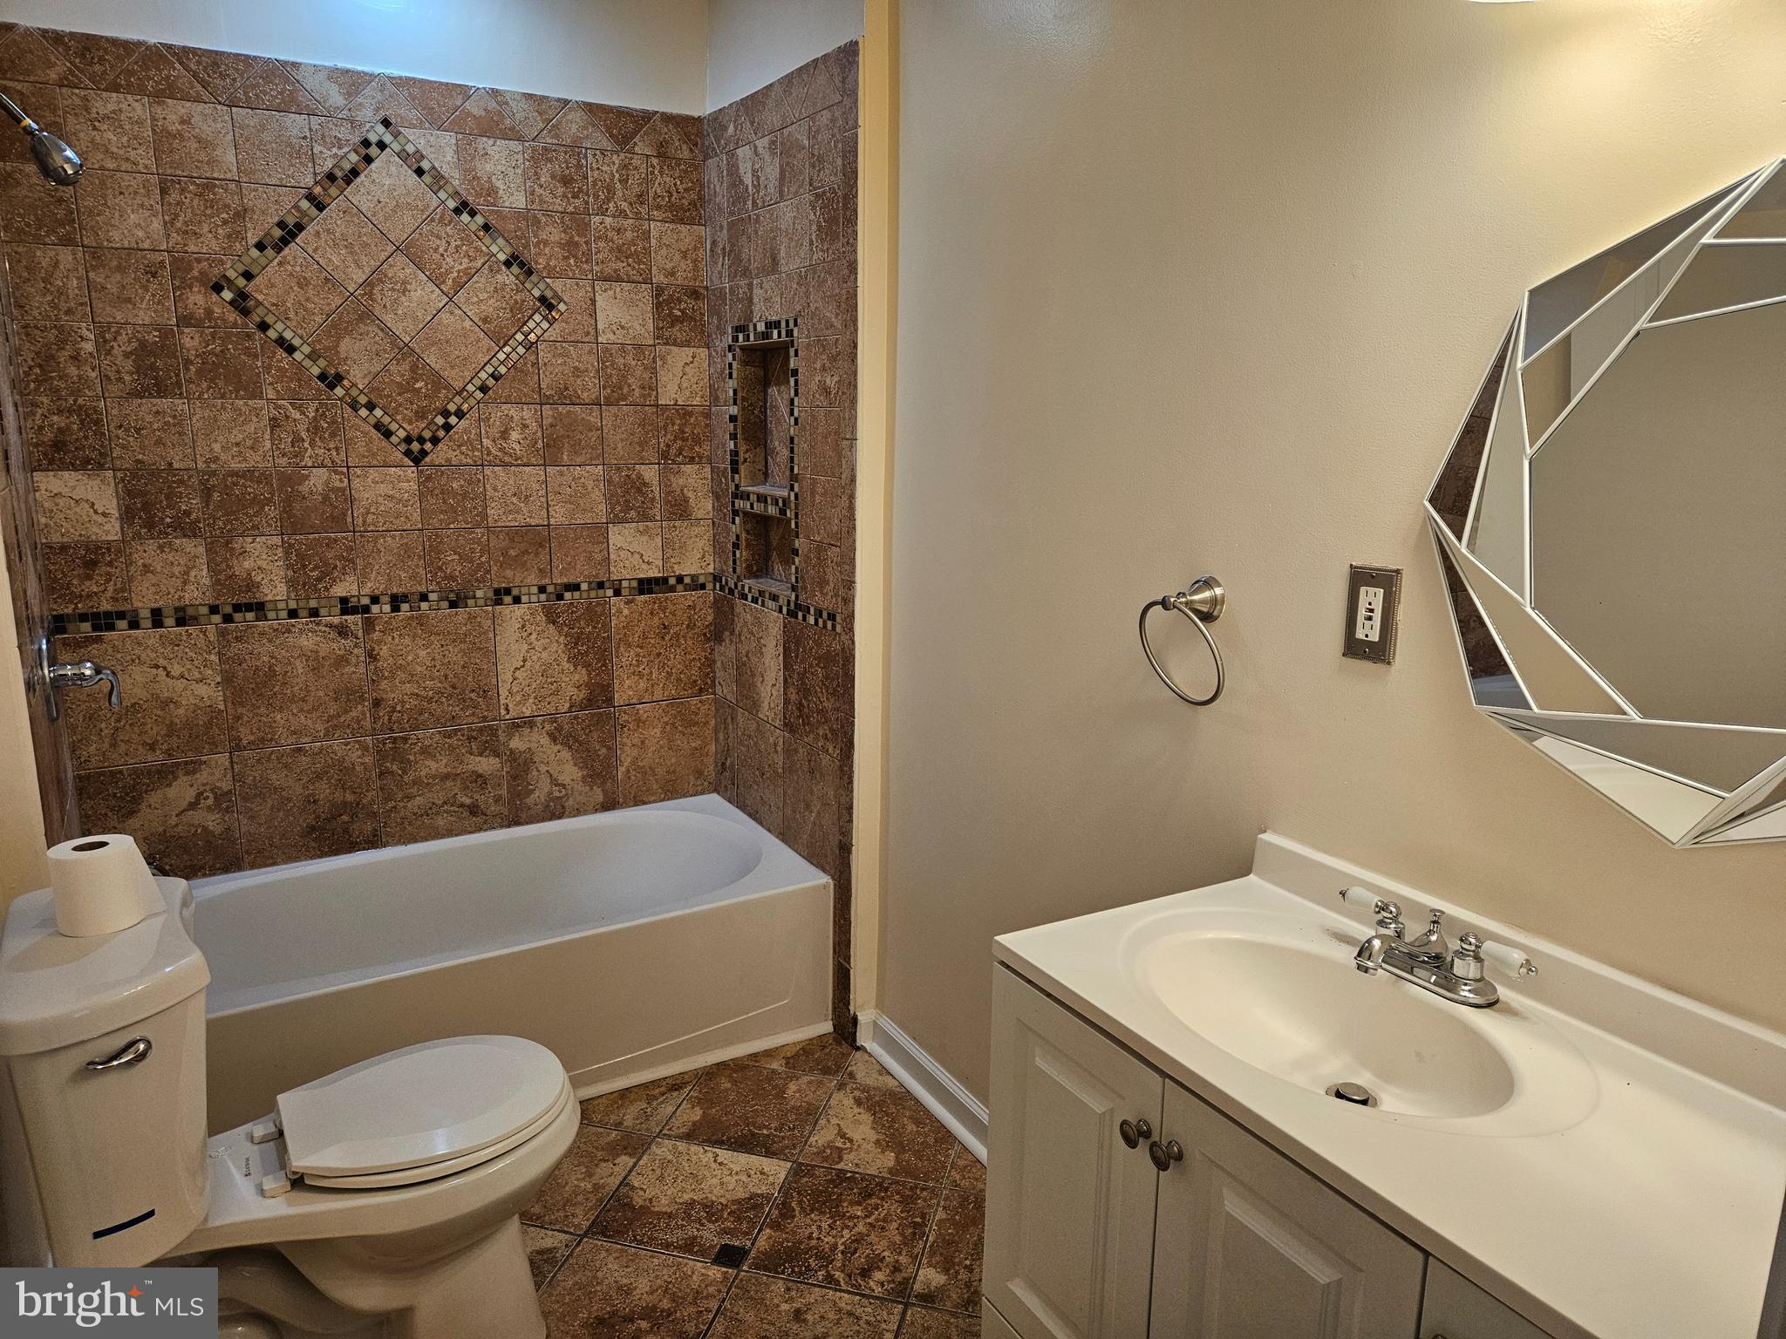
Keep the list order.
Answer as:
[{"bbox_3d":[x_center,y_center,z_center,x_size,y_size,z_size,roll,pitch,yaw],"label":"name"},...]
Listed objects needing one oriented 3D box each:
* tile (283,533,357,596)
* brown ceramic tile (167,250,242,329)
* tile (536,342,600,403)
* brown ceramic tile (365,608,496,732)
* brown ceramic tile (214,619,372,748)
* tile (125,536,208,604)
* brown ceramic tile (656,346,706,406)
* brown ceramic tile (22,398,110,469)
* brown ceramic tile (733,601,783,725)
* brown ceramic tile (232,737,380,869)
[{"bbox_3d":[-1.354,-0.246,2.812,0.152,0.149,0.010,-7,14,-29],"label":"tile"},{"bbox_3d":[-1.488,-0.824,2.591,0.150,0.152,0.010,-6,13,-29],"label":"brown ceramic tile"},{"bbox_3d":[-0.812,-0.746,2.978,0.149,0.149,0.010,-7,14,-30],"label":"tile"},{"bbox_3d":[-1.141,0.002,2.946,0.300,0.300,0.010,-7,14,-30],"label":"brown ceramic tile"},{"bbox_3d":[-1.403,0.032,2.796,0.300,0.300,0.010,-7,14,-30],"label":"brown ceramic tile"},{"bbox_3d":[-1.603,-0.208,2.623,0.149,0.149,0.010,-7,14,-30],"label":"tile"},{"bbox_3d":[-0.558,-0.782,3.156,0.142,0.149,0.009,-7,14,-29],"label":"brown ceramic tile"},{"bbox_3d":[-1.752,-0.500,2.523,0.140,0.150,0.010,-7,14,-29],"label":"brown ceramic tile"},{"bbox_3d":[-0.341,-0.016,3.065,0.010,0.293,0.293,-7,14,-30],"label":"brown ceramic tile"},{"bbox_3d":[-1.423,0.324,2.896,0.302,0.291,0.009,-7,14,-29],"label":"brown ceramic tile"}]

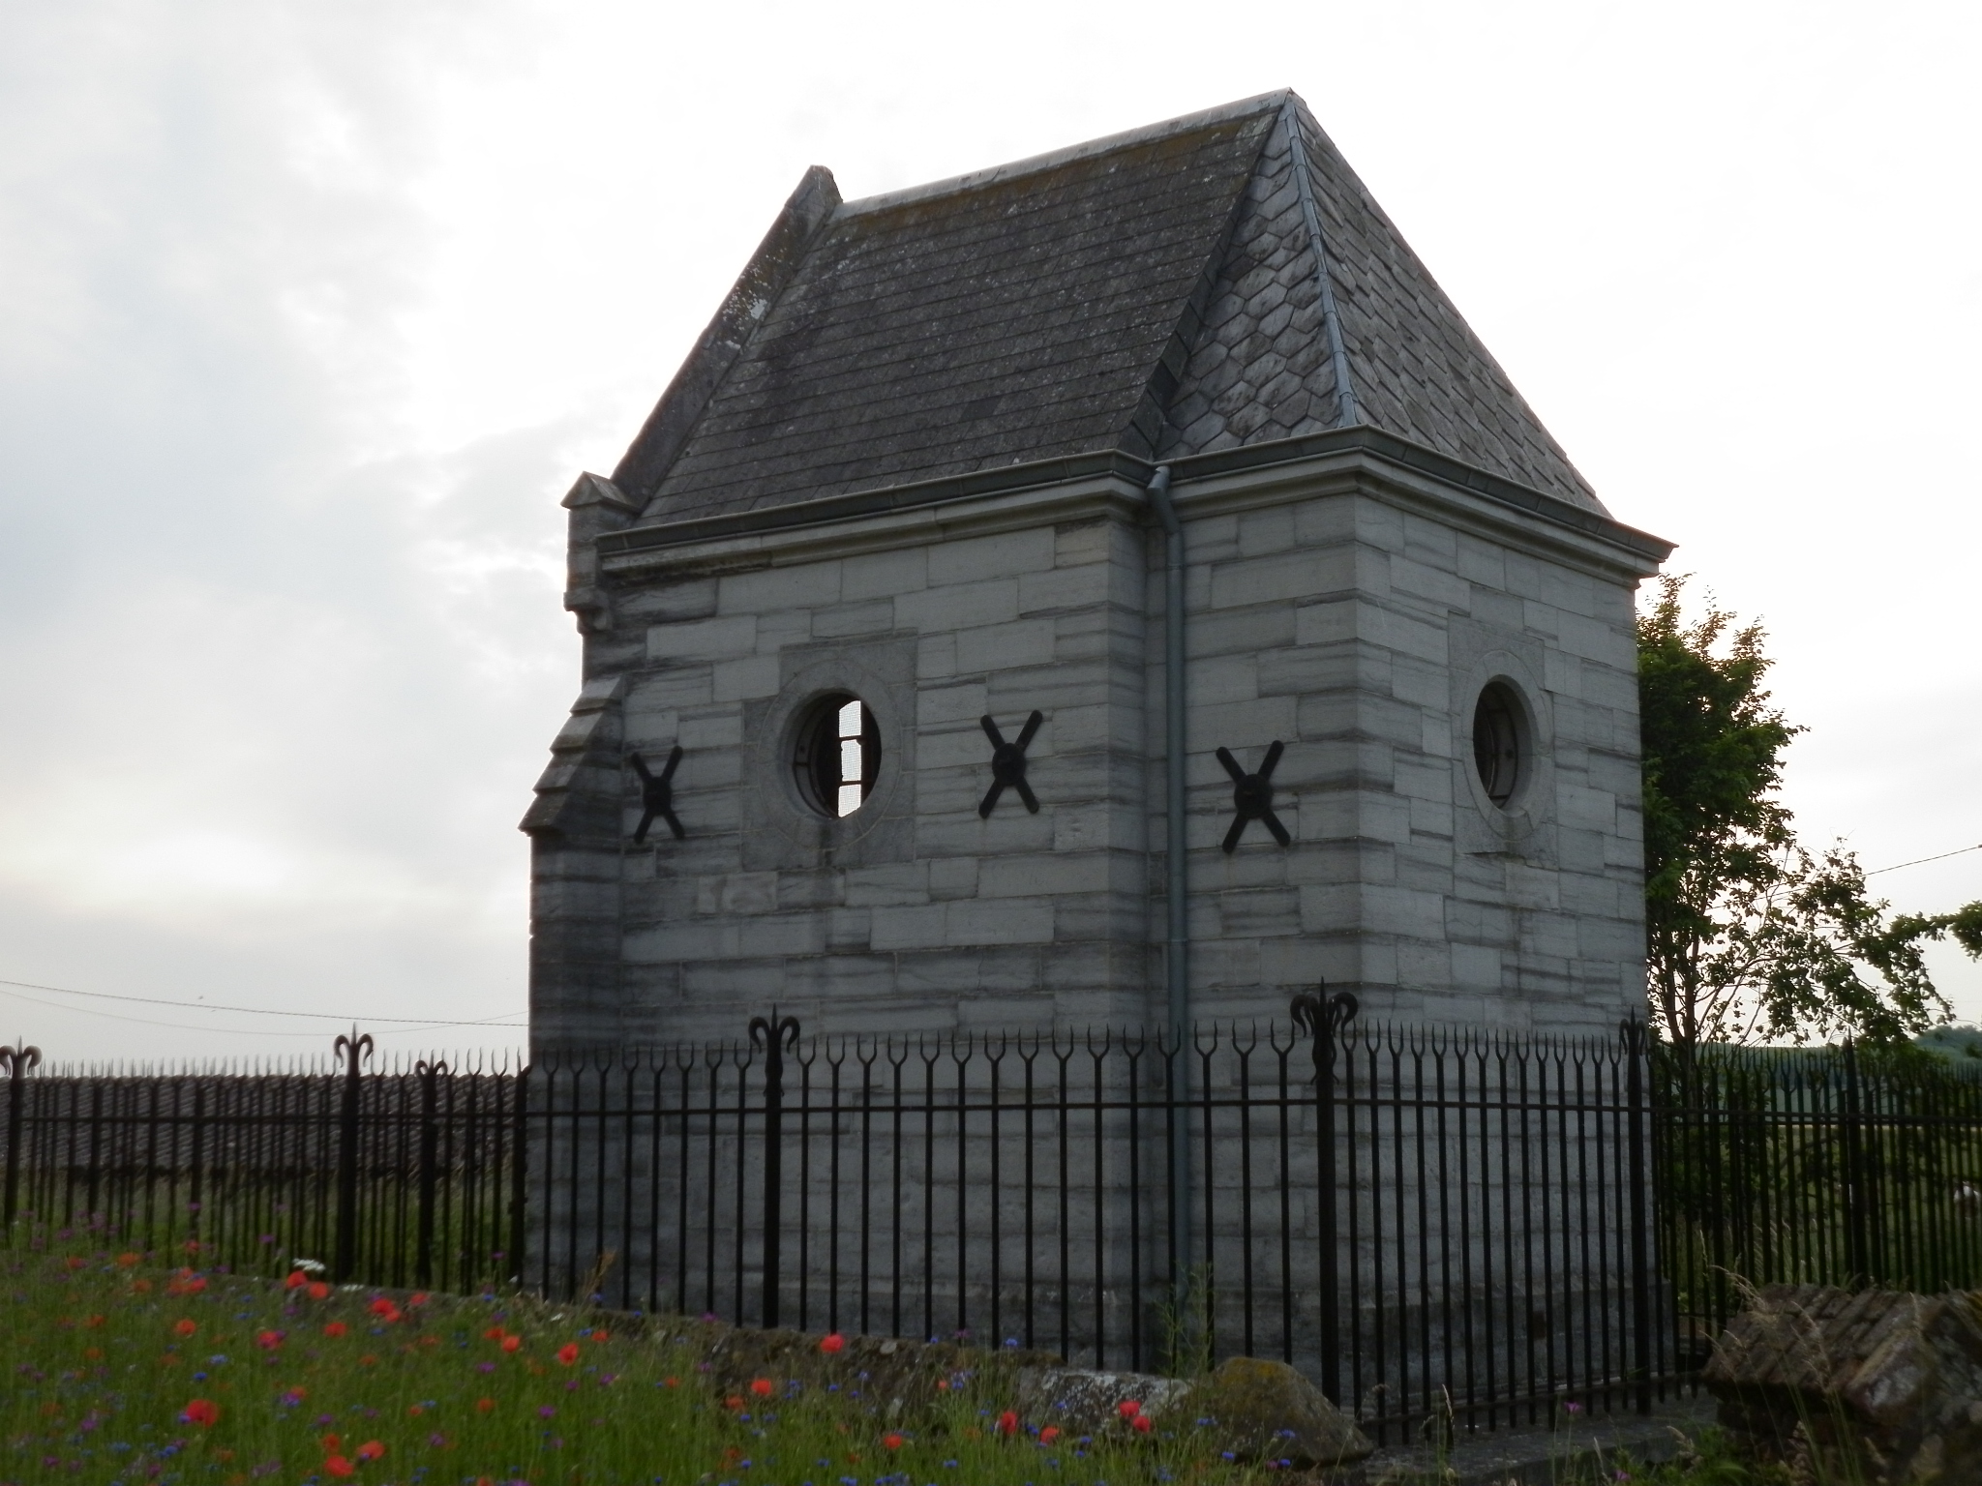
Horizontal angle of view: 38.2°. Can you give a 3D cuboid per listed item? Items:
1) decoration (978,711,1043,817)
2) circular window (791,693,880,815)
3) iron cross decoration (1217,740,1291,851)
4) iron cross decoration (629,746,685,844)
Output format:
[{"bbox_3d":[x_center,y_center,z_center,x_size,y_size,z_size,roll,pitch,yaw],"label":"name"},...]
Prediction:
[{"bbox_3d":[0.083,0.095,13.306,0.369,0.464,0.070,-6,-10,37],"label":"decoration"},{"bbox_3d":[-0.739,0.064,14.100,0.640,0.640,0.140,-6,-10,37],"label":"circular window"},{"bbox_3d":[1.166,0.242,12.823,0.379,0.467,0.070,-6,-10,37],"label":"iron cross decoration"},{"bbox_3d":[-1.722,0.267,14.691,0.379,0.460,0.070,-6,-10,37],"label":"iron cross decoration"}]

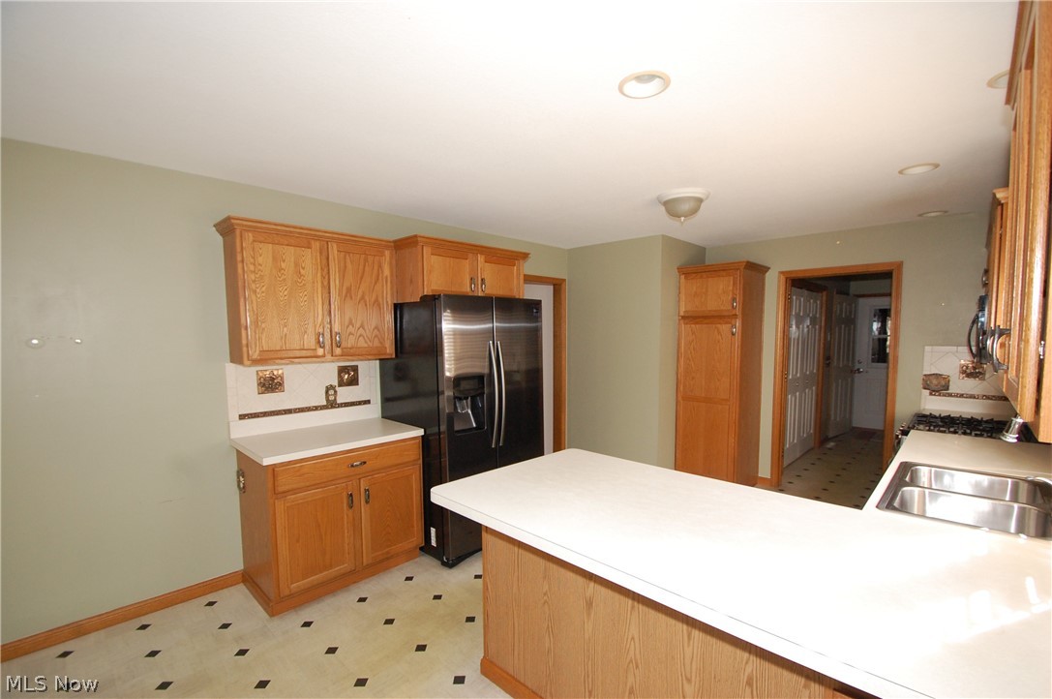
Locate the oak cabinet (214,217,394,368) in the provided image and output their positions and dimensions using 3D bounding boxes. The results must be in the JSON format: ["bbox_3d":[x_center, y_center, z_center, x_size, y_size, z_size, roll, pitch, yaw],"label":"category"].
[{"bbox_3d":[-1.383,-0.337,2.862,0.980,0.825,0.335,-3,4,-45],"label":"oak cabinet"}]

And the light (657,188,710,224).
[{"bbox_3d":[1.038,-0.928,2.896,0.350,0.180,0.350,-3,4,-45],"label":"light"}]

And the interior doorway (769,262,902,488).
[{"bbox_3d":[2.796,0.320,4.008,0.130,2.127,0.904,-3,4,-45],"label":"interior doorway"}]

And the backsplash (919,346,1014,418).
[{"bbox_3d":[3.400,0.249,3.321,0.020,0.530,0.580,-3,4,-45],"label":"backsplash"}]

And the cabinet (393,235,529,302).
[{"bbox_3d":[-0.572,-0.546,3.391,0.990,0.414,0.715,-3,4,-45],"label":"cabinet"}]

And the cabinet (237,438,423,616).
[{"bbox_3d":[-1.247,1.011,2.873,0.937,0.855,0.610,-3,4,-45],"label":"cabinet"}]

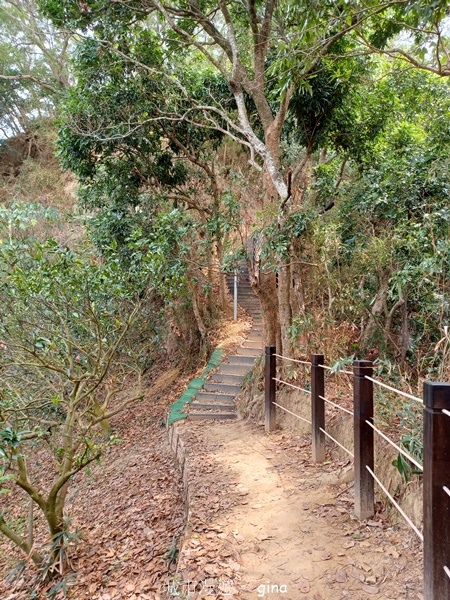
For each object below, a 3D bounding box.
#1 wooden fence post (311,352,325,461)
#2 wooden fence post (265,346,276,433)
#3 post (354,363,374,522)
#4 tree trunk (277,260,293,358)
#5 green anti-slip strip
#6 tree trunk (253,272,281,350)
[{"bbox_3d":[1.008,1.164,4.670,0.105,1.140,0.105,0,-1,-9],"label":"wooden fence post"},{"bbox_3d":[0.645,1.247,6.075,0.105,1.165,0.105,1,-1,-25],"label":"wooden fence post"},{"bbox_3d":[1.052,1.039,3.275,0.108,1.160,0.108,0,-1,-6],"label":"post"},{"bbox_3d":[1.220,0.200,8.900,0.270,2.050,0.260,0,-1,0],"label":"tree trunk"},{"bbox_3d":[-0.410,1.470,7.850,0.320,0.950,2.750,0,-1,13],"label":"green anti-slip strip"},{"bbox_3d":[0.870,0.230,9.100,0.550,1.750,0.420,0,-1,0],"label":"tree trunk"}]

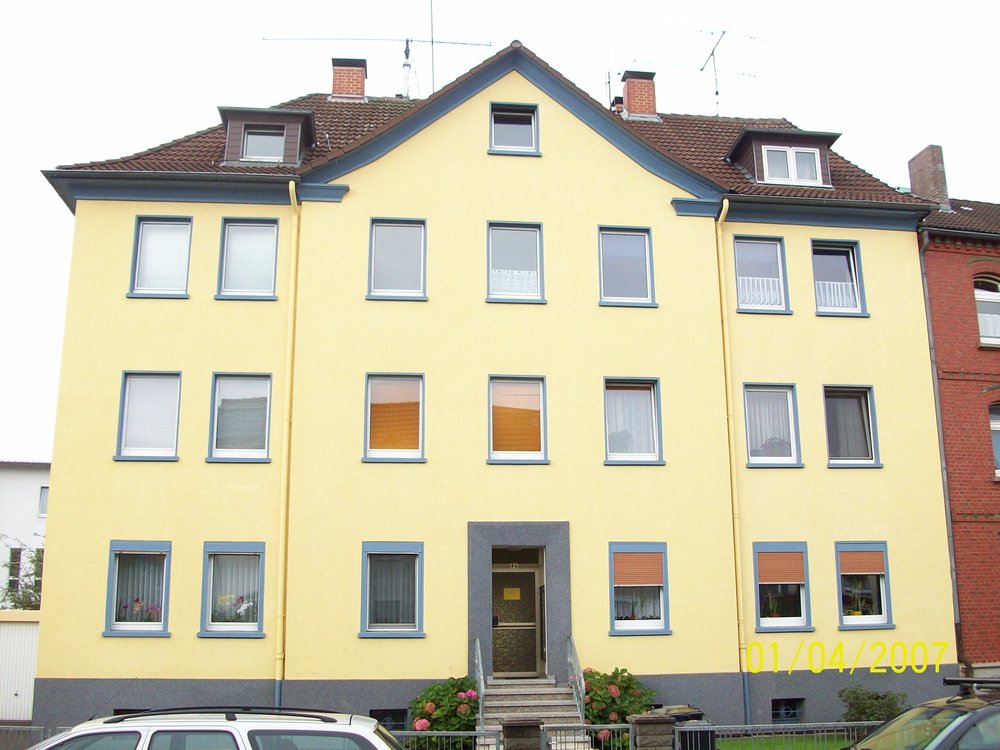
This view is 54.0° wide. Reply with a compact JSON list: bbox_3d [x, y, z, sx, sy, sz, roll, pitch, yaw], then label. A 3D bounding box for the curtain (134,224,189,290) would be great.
[{"bbox_3d":[-6.436,-2.259,18.757,0.930,1.300,0.080,1,-13,-6],"label":"curtain"}]

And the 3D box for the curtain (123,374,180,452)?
[{"bbox_3d":[-6.428,0.724,18.083,0.881,1.473,0.060,1,-13,-6],"label":"curtain"}]

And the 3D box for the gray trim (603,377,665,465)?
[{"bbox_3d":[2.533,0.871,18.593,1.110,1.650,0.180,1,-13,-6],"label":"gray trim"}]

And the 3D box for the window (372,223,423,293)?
[{"bbox_3d":[-1.945,-2.220,18.826,0.955,1.364,0.100,1,-12,-6],"label":"window"}]

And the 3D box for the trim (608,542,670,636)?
[{"bbox_3d":[2.549,3.892,17.882,1.110,1.660,0.170,1,-13,-6],"label":"trim"}]

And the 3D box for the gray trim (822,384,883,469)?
[{"bbox_3d":[6.867,1.007,19.214,1.170,1.680,0.200,1,-13,-6],"label":"gray trim"}]

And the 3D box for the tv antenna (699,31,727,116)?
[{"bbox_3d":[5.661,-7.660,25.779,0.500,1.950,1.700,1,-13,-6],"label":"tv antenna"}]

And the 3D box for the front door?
[{"bbox_3d":[0.312,4.351,18.031,0.970,2.320,0.120,1,-13,-6],"label":"front door"}]

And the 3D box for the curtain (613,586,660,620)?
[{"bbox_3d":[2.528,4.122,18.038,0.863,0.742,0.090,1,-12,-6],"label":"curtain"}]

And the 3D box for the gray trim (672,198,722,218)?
[{"bbox_3d":[3.891,-3.286,19.464,1.015,0.273,0.200,1,-12,-6],"label":"gray trim"}]

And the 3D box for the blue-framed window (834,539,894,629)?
[{"bbox_3d":[6.893,3.992,18.599,1.110,1.660,0.170,1,-13,-6],"label":"blue-framed window"}]

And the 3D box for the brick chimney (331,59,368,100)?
[{"bbox_3d":[-3.887,-7.410,25.322,0.842,1.112,0.840,1,-13,-6],"label":"brick chimney"}]

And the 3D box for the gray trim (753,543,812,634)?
[{"bbox_3d":[5.259,3.948,18.317,1.170,1.670,0.180,1,-13,-6],"label":"gray trim"}]

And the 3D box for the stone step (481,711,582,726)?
[{"bbox_3d":[0.486,5.759,16.508,1.766,0.175,0.330,1,-12,-6],"label":"stone step"}]

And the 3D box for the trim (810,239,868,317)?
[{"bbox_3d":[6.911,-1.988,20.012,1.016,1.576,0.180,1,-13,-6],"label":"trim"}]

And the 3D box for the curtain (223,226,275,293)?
[{"bbox_3d":[-4.783,-2.219,18.807,0.922,1.343,0.090,1,-12,-6],"label":"curtain"}]

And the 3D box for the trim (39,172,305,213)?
[{"bbox_3d":[-6.118,-3.502,18.538,4.645,0.403,0.520,1,-13,-6],"label":"trim"}]

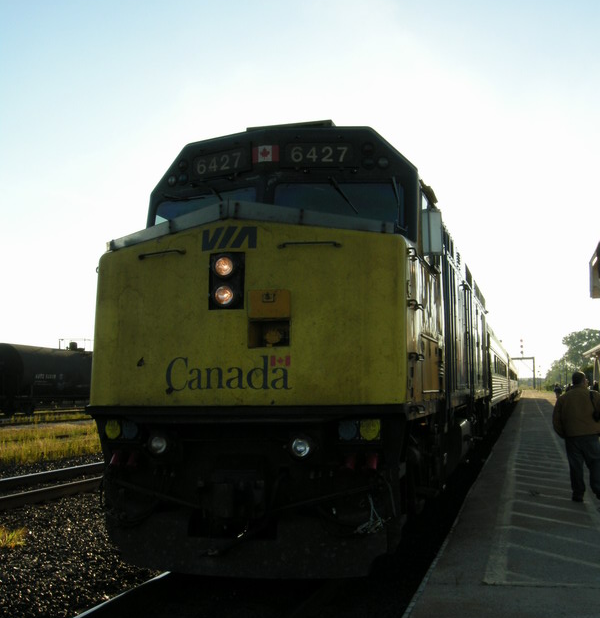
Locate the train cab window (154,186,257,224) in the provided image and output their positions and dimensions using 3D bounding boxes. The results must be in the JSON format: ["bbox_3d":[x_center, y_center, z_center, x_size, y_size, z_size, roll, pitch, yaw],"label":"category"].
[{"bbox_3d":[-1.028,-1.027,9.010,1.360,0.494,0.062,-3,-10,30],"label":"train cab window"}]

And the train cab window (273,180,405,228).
[{"bbox_3d":[0.401,-1.054,8.617,1.360,0.525,0.062,0,-9,0],"label":"train cab window"}]

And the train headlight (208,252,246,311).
[{"bbox_3d":[-0.666,-0.258,7.539,0.319,0.505,0.103,-1,-6,15],"label":"train headlight"}]

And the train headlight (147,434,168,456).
[{"bbox_3d":[-1.299,1.244,7.637,0.191,0.201,0.093,-1,-6,15],"label":"train headlight"}]

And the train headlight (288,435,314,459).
[{"bbox_3d":[0.013,1.211,7.277,0.211,0.211,0.103,-1,-6,15],"label":"train headlight"}]

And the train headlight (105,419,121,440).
[{"bbox_3d":[-1.800,1.157,7.988,0.180,0.185,0.072,-3,-6,25],"label":"train headlight"}]

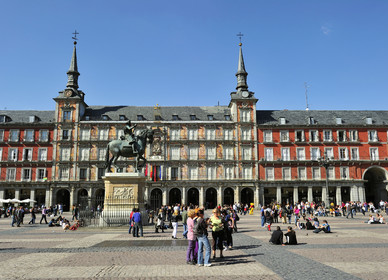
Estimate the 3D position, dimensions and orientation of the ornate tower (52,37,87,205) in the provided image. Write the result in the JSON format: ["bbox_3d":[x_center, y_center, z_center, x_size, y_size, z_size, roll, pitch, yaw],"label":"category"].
[{"bbox_3d":[-26.078,-4.717,78.968,5.770,38.780,6.300,0,-9,-1],"label":"ornate tower"}]

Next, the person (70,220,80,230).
[{"bbox_3d":[-8.396,5.971,26.503,0.850,0.720,0.520,4,-10,-25],"label":"person"}]

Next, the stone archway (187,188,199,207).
[{"bbox_3d":[-0.128,11.541,73.442,2.390,4.590,0.900,0,-9,-2],"label":"stone archway"}]

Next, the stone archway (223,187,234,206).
[{"bbox_3d":[6.890,11.579,73.685,2.370,4.600,0.900,0,-9,-2],"label":"stone archway"}]

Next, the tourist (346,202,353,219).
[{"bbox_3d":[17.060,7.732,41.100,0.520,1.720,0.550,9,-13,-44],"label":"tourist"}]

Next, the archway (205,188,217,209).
[{"bbox_3d":[3.405,11.561,73.565,2.400,4.600,0.900,0,-9,-2],"label":"archway"}]

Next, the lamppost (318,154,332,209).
[{"bbox_3d":[17.318,5.798,49.195,1.950,8.220,1.950,0,-9,0],"label":"lamppost"}]

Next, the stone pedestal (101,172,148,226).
[{"bbox_3d":[-5.018,4.322,26.959,3.300,3.660,2.400,0,-9,-2],"label":"stone pedestal"}]

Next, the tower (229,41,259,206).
[{"bbox_3d":[10.675,-4.482,79.689,5.720,38.290,6.300,0,-9,-1],"label":"tower"}]

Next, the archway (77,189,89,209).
[{"bbox_3d":[-21.495,11.567,72.680,2.270,4.640,0.900,0,-9,-2],"label":"archway"}]

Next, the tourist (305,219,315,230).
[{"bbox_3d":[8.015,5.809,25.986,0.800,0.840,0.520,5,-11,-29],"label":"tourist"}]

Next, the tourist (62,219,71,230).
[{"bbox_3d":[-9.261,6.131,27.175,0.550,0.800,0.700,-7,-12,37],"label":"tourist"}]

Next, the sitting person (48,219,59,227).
[{"bbox_3d":[-11.516,6.728,30.568,0.720,0.760,0.500,-1,-9,6],"label":"sitting person"}]

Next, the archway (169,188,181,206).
[{"bbox_3d":[-3.743,11.861,74.505,2.510,4.470,1.000,0,-9,-1],"label":"archway"}]

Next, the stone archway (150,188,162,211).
[{"bbox_3d":[-7.407,11.857,74.430,2.510,4.480,1.000,0,-9,-1],"label":"stone archway"}]

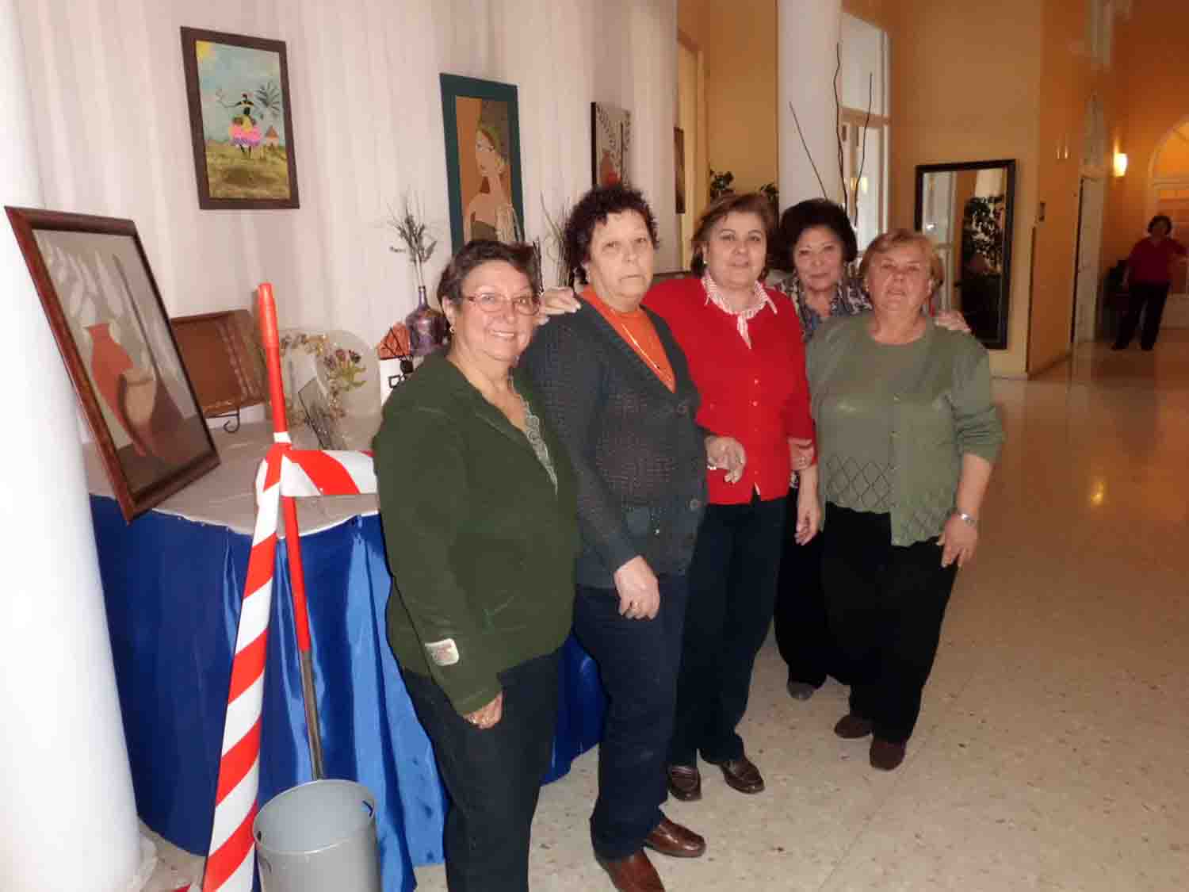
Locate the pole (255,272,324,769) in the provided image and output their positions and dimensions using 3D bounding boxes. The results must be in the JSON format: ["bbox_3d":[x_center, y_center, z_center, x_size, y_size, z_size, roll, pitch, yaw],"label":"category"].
[{"bbox_3d":[-0.646,0.331,1.962,0.032,1.358,0.032,-2,12,0],"label":"pole"}]

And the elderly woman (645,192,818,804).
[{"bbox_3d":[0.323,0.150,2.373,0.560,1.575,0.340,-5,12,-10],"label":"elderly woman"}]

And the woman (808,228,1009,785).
[{"bbox_3d":[0.827,0.137,2.529,0.530,1.490,0.350,2,12,20],"label":"woman"}]

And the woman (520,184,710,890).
[{"bbox_3d":[0.075,0.220,2.069,0.370,1.585,0.500,9,16,44],"label":"woman"}]

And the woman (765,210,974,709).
[{"bbox_3d":[0.812,0.024,2.863,0.600,1.575,0.340,0,12,12],"label":"woman"}]

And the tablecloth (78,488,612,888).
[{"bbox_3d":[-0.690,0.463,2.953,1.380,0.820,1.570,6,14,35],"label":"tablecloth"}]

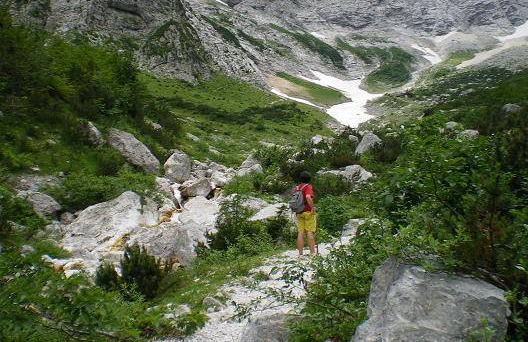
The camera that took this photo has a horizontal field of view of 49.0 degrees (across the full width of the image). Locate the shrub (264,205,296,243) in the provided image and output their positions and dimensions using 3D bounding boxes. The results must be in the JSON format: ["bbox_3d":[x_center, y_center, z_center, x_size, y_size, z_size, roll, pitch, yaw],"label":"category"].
[{"bbox_3d":[0.390,1.265,13.700,0.756,0.898,0.800,0,3,2],"label":"shrub"}]

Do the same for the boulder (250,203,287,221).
[{"bbox_3d":[0.097,1.146,16.000,1.018,0.477,0.892,0,-3,0],"label":"boulder"}]

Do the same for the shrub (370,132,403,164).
[{"bbox_3d":[5.495,-1.054,26.000,1.392,1.378,1.364,0,-3,0],"label":"shrub"}]

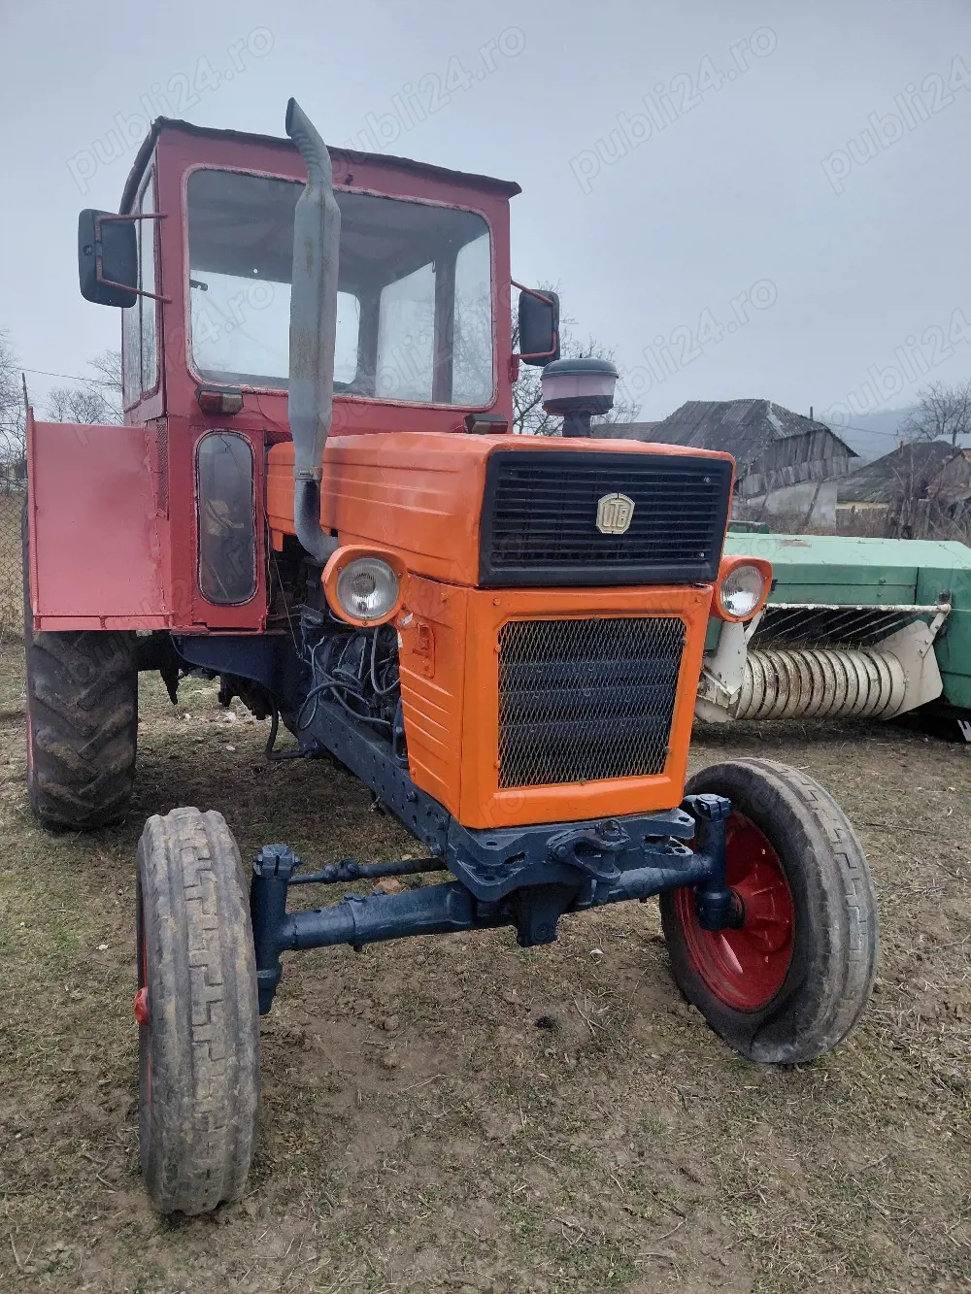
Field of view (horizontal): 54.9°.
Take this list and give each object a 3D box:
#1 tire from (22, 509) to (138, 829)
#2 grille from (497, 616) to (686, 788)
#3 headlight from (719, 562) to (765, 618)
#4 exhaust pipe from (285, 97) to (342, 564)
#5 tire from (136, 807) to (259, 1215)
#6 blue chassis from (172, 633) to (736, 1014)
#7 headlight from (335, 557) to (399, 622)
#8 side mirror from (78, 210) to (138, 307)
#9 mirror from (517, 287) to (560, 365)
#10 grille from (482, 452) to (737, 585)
[{"bbox_3d":[-1.773,0.020,4.126,0.390,1.560,1.560,-2,9,-23],"label":"tire"},{"bbox_3d":[0.223,0.112,2.004,0.450,0.370,0.030,-2,11,-25],"label":"grille"},{"bbox_3d":[0.606,-0.146,2.269,0.140,0.140,0.080,-2,11,-25],"label":"headlight"},{"bbox_3d":[-0.451,-0.812,2.494,0.155,1.190,0.135,-2,11,-25],"label":"exhaust pipe"},{"bbox_3d":[-0.635,0.755,2.013,0.180,0.810,0.810,-2,9,-23],"label":"tire"},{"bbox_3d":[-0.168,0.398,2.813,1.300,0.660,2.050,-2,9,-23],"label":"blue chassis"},{"bbox_3d":[-0.234,-0.111,1.811,0.123,0.123,0.075,-2,9,-23],"label":"headlight"},{"bbox_3d":[-1.273,-1.310,3.151,0.175,0.310,0.065,-2,9,-23],"label":"side mirror"},{"bbox_3d":[0.213,-1.297,3.786,0.168,0.305,0.065,-2,9,-23],"label":"mirror"},{"bbox_3d":[0.249,-0.256,1.919,0.570,0.268,0.050,-2,11,-25],"label":"grille"}]

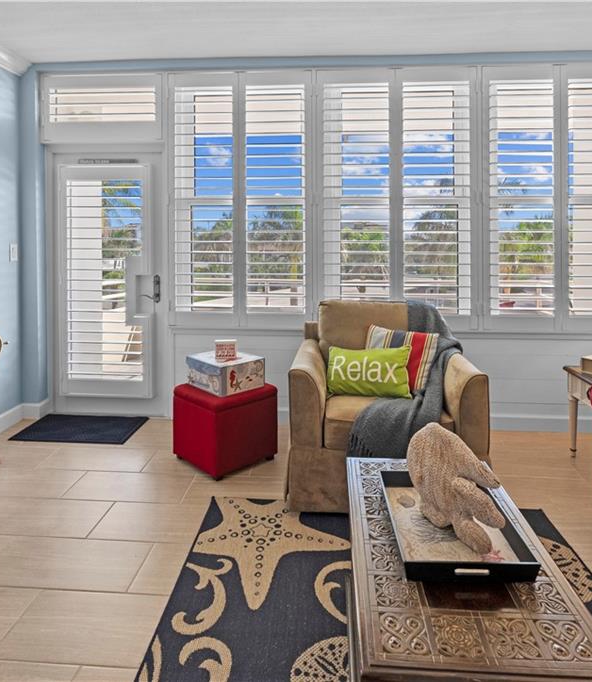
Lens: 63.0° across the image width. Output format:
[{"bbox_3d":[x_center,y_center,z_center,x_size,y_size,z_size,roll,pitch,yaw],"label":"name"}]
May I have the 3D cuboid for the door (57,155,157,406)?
[{"bbox_3d":[-1.455,-0.465,3.700,0.790,1.890,0.080,0,6,4],"label":"door"}]

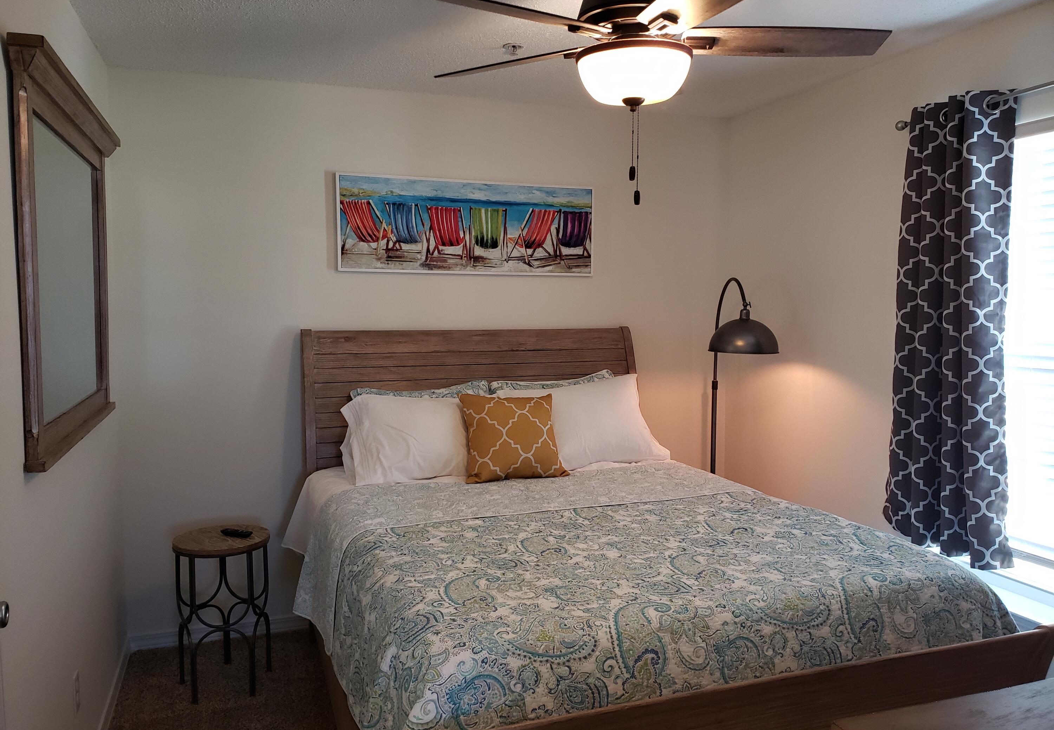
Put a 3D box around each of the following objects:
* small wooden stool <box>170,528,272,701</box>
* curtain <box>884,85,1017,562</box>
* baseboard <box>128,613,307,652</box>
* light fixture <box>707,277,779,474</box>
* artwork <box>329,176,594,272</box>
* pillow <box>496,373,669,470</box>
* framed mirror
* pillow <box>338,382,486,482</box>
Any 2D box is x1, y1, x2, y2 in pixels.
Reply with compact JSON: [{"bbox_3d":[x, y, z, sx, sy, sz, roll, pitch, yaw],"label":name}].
[{"bbox_3d":[-1.169,0.948,3.061,0.352,0.587,0.352,-2,4,-20],"label":"small wooden stool"},{"bbox_3d":[1.501,-0.121,2.838,0.120,1.600,0.510,-2,4,-20],"label":"curtain"},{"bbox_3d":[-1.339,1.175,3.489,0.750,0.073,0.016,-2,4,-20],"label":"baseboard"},{"bbox_3d":[1.018,0.367,3.962,0.335,1.605,0.570,-2,4,-20],"label":"light fixture"},{"bbox_3d":[-0.262,-0.645,3.734,1.237,0.430,0.034,-2,4,-20],"label":"artwork"},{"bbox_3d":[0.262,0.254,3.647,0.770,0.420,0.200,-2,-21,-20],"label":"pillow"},{"bbox_3d":[-1.332,-0.287,2.373,0.082,1.000,1.180,0,4,-20],"label":"framed mirror"},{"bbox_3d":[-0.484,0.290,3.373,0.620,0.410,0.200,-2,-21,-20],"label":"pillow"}]

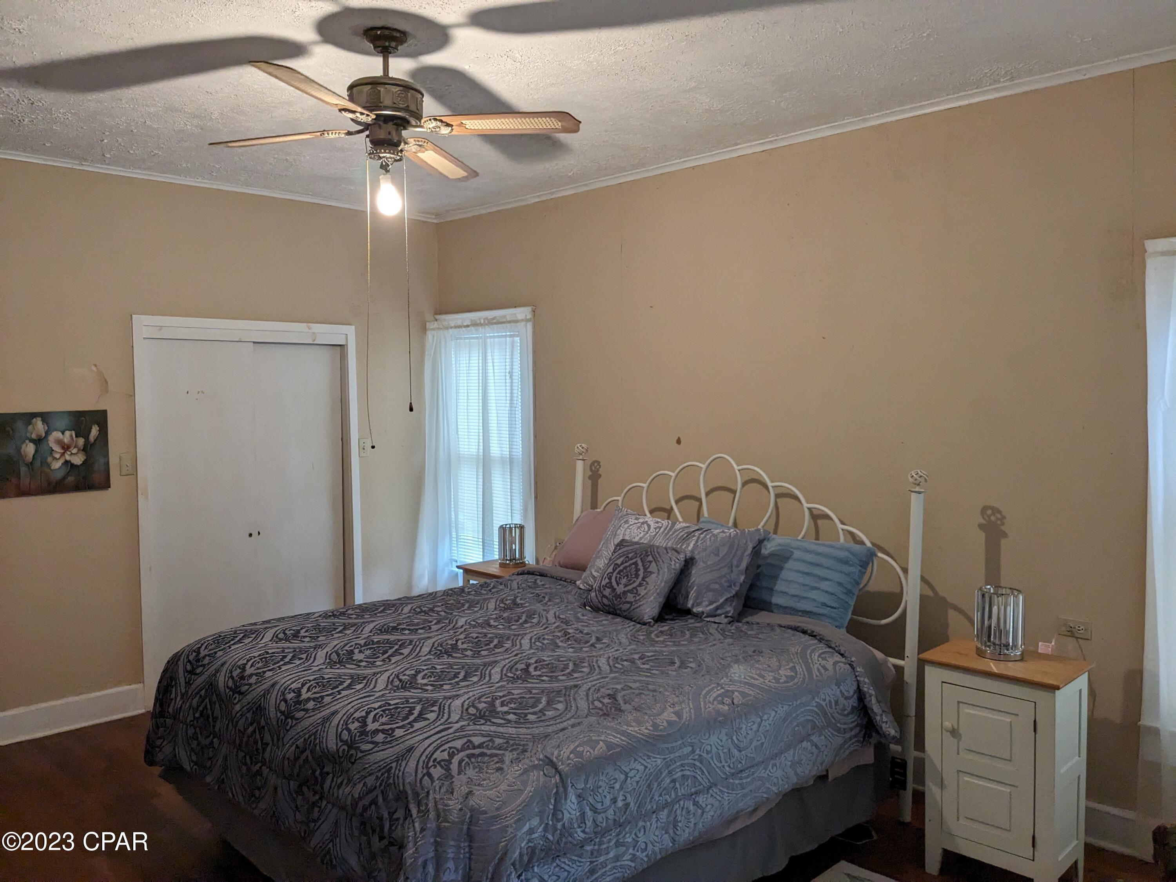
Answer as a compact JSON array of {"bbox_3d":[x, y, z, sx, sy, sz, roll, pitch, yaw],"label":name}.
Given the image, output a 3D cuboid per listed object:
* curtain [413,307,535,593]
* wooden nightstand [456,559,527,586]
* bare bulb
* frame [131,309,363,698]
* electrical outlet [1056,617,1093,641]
[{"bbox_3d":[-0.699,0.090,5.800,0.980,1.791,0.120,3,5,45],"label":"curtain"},{"bbox_3d":[-0.423,1.046,4.917,0.450,0.740,0.350,3,5,45],"label":"wooden nightstand"},{"bbox_3d":[-0.641,-0.794,2.964,0.072,0.128,0.072,0,3,0],"label":"bare bulb"},{"bbox_3d":[-1.927,0.360,5.318,0.130,2.092,1.322,3,5,45],"label":"frame"},{"bbox_3d":[1.814,0.700,3.417,0.114,0.070,0.012,3,5,45],"label":"electrical outlet"}]

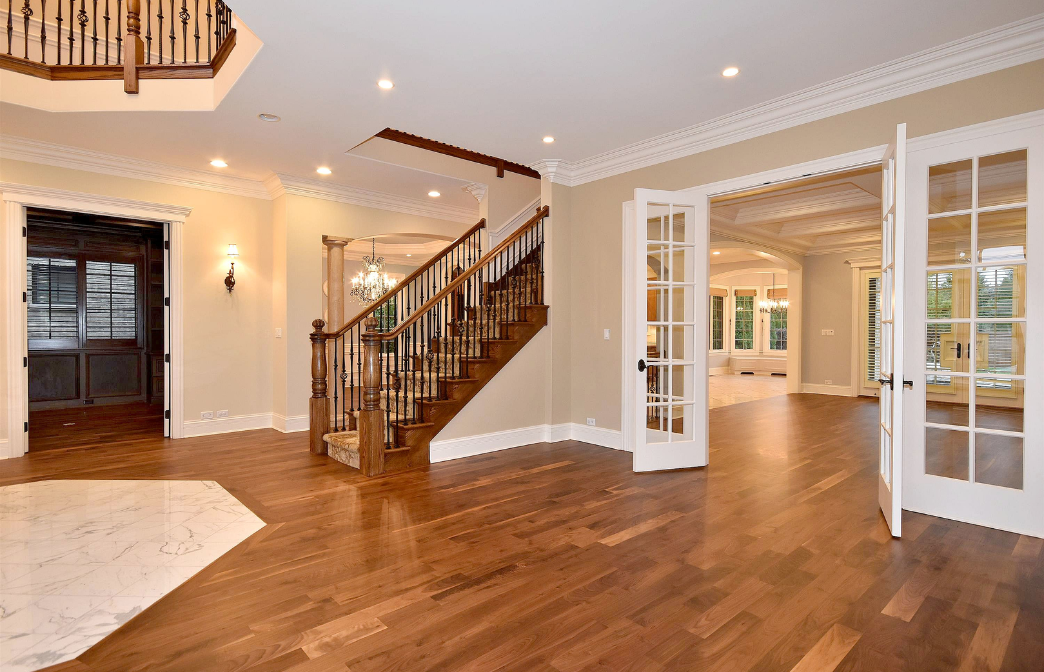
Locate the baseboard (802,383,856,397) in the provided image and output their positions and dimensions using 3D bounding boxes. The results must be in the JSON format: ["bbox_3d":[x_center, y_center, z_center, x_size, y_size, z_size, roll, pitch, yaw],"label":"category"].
[{"bbox_3d":[5.827,1.032,9.983,0.022,0.185,0.860,0,1,-42],"label":"baseboard"}]

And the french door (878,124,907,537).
[{"bbox_3d":[2.398,-0.036,3.387,0.046,2.440,0.680,1,1,29],"label":"french door"}]

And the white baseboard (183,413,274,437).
[{"bbox_3d":[-3.432,1.043,6.140,0.930,0.185,0.022,0,1,-42],"label":"white baseboard"}]

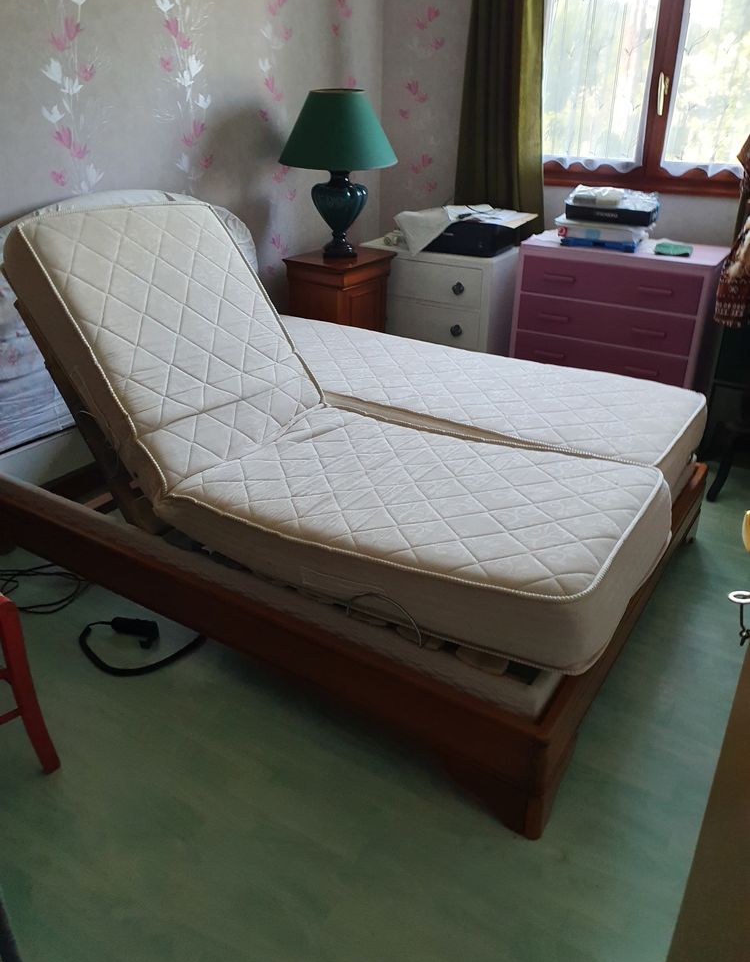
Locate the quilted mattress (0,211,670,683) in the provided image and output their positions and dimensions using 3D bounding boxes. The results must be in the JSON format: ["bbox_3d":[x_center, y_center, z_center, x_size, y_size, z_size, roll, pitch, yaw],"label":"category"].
[{"bbox_3d":[-0.091,-0.245,2.110,1.782,0.868,0.705,17,33,30],"label":"quilted mattress"}]

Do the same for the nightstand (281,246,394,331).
[{"bbox_3d":[-0.159,-0.755,3.843,0.352,0.775,0.450,17,33,30],"label":"nightstand"}]

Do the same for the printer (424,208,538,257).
[{"bbox_3d":[0.450,-1.235,3.721,0.442,0.150,0.305,17,33,30],"label":"printer"}]

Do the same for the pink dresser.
[{"bbox_3d":[1.139,-0.674,3.568,0.842,0.856,0.431,17,33,30],"label":"pink dresser"}]

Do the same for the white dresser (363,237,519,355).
[{"bbox_3d":[0.330,-0.863,4.018,0.759,0.783,0.341,17,33,30],"label":"white dresser"}]

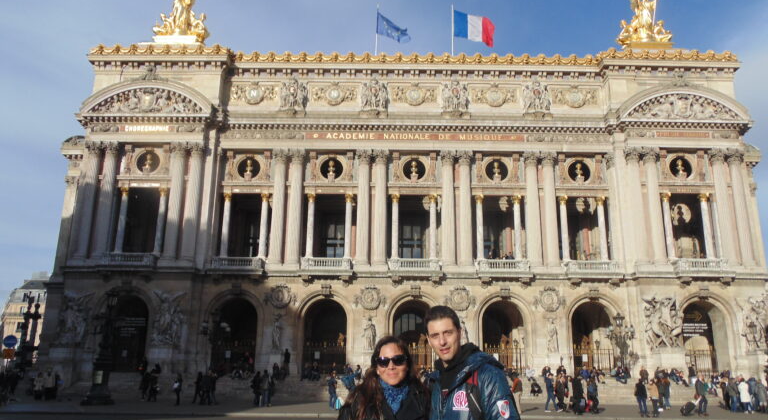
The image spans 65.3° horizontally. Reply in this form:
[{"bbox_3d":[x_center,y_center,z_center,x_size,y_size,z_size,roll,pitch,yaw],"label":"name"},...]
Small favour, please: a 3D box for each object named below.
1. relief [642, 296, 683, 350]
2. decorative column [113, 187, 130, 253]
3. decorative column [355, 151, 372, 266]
[{"bbox_3d":[21.538,8.753,46.244,3.100,4.169,1.300,1,-14,1],"label":"relief"},{"bbox_3d":[-21.556,0.823,49.300,0.700,5.530,0.700,1,-14,0],"label":"decorative column"},{"bbox_3d":[-1.735,-0.196,51.714,1.250,10.273,1.250,1,-14,1],"label":"decorative column"}]

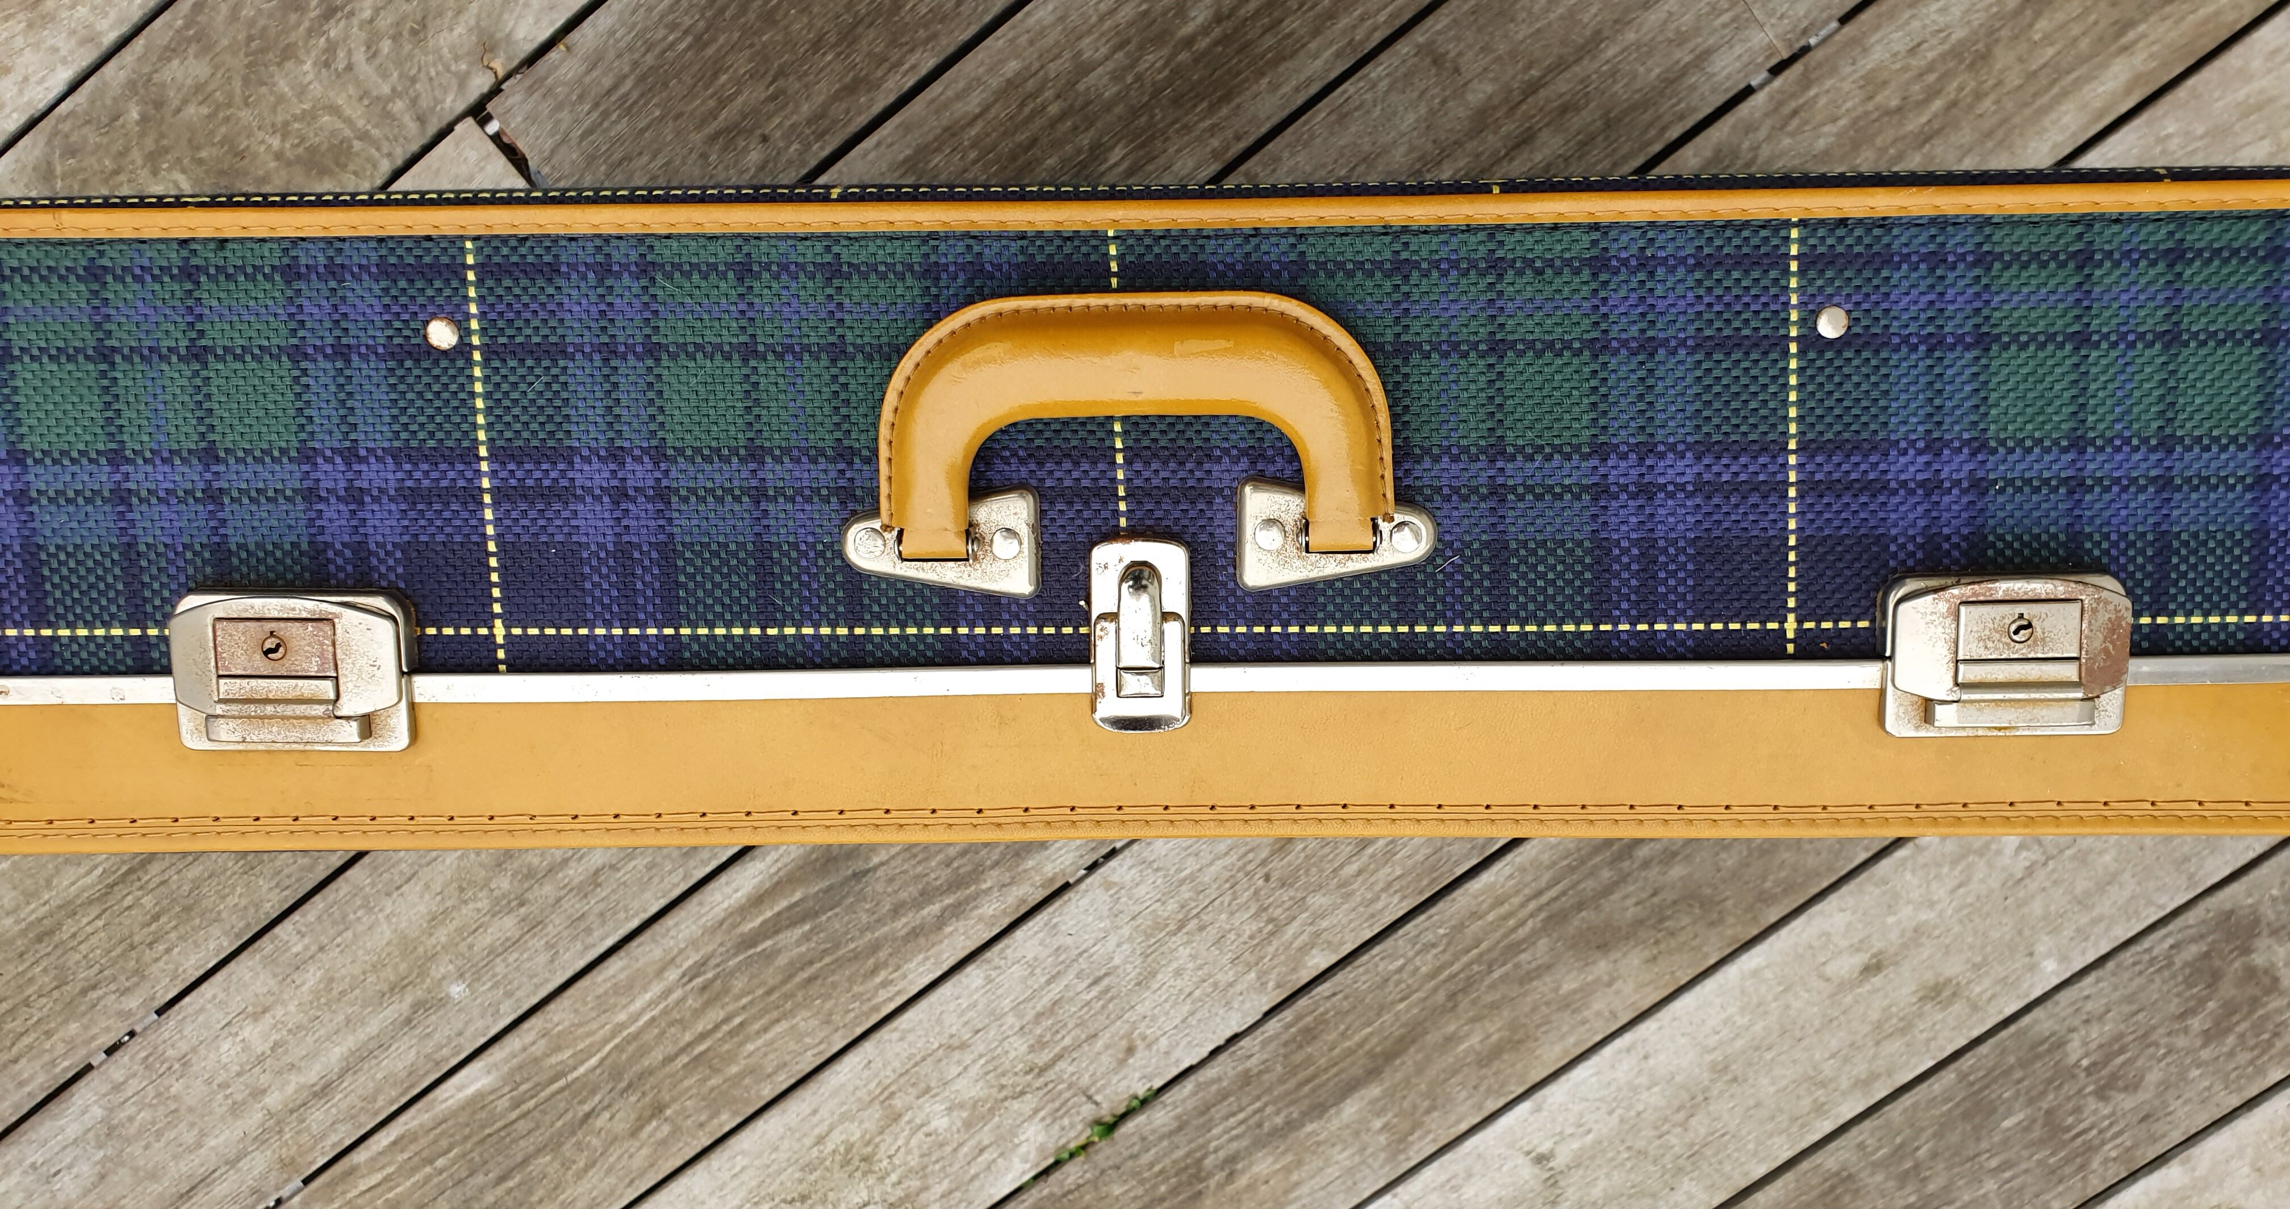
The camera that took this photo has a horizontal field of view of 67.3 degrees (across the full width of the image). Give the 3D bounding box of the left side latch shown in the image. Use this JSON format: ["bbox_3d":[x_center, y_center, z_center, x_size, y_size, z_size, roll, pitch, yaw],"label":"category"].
[{"bbox_3d":[-0.209,0.016,0.422,0.056,0.009,0.037,0,97,1],"label":"left side latch"}]

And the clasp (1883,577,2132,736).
[{"bbox_3d":[0.210,0.013,0.418,0.056,0.009,0.037,0,97,1],"label":"clasp"}]

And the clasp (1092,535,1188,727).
[{"bbox_3d":[-0.001,0.008,0.419,0.024,0.009,0.046,0,97,1],"label":"clasp"}]

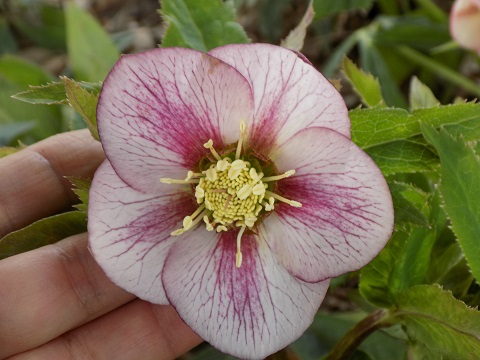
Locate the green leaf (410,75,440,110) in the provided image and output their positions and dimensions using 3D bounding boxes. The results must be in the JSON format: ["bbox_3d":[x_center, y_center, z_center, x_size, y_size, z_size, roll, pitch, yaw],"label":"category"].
[{"bbox_3d":[0.054,-0.025,0.242,0.007,0.012,0.005,-22,25,14],"label":"green leaf"}]

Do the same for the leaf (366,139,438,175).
[{"bbox_3d":[0.040,-0.007,0.203,0.019,0.008,0.009,-3,60,-6],"label":"leaf"}]

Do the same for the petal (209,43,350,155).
[{"bbox_3d":[0.008,-0.017,0.188,0.035,0.030,0.009,30,16,0],"label":"petal"}]

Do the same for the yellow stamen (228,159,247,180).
[{"bbox_3d":[-0.001,-0.002,0.179,0.004,0.005,0.004,6,36,0],"label":"yellow stamen"}]

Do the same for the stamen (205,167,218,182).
[{"bbox_3d":[-0.006,-0.001,0.181,0.002,0.004,0.003,-16,43,-2],"label":"stamen"}]

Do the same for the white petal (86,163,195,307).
[{"bbox_3d":[-0.020,0.011,0.188,0.030,0.034,0.009,-30,0,-15],"label":"white petal"}]

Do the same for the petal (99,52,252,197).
[{"bbox_3d":[-0.016,-0.015,0.188,0.035,0.033,0.009,-49,14,0],"label":"petal"}]

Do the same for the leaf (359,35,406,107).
[{"bbox_3d":[0.046,-0.036,0.270,0.009,0.006,0.029,-28,69,12],"label":"leaf"}]

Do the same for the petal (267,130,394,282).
[{"bbox_3d":[0.020,0.006,0.188,0.032,0.034,0.009,21,0,15],"label":"petal"}]

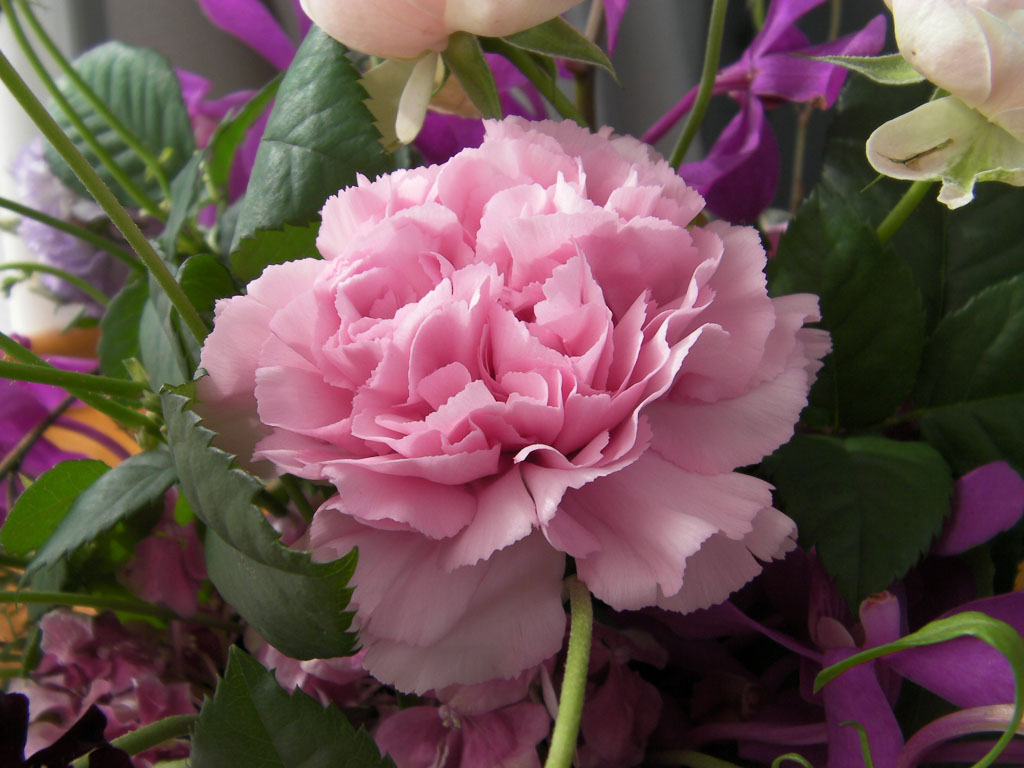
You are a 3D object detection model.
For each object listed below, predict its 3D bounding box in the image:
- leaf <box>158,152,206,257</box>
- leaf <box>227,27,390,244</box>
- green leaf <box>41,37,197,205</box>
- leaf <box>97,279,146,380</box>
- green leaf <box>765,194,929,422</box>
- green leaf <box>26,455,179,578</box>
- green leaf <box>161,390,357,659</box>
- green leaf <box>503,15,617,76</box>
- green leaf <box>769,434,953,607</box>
[{"bbox_3d":[-0.065,-0.035,0.220,0.006,0.021,0.008,19,3,7],"label":"leaf"},{"bbox_3d":[-0.035,-0.043,0.197,0.024,0.040,0.012,19,1,-6],"label":"leaf"},{"bbox_3d":[-0.091,-0.060,0.260,0.030,0.035,0.010,-39,16,-11],"label":"green leaf"},{"bbox_3d":[-0.076,-0.011,0.220,0.010,0.020,0.007,6,1,-10],"label":"leaf"},{"bbox_3d":[0.064,-0.014,0.215,0.029,0.045,0.010,-5,-6,19],"label":"green leaf"},{"bbox_3d":[-0.073,0.023,0.200,0.011,0.009,0.034,44,62,9],"label":"green leaf"},{"bbox_3d":[-0.039,0.022,0.177,0.021,0.047,0.015,-36,-1,-7],"label":"green leaf"},{"bbox_3d":[0.007,-0.056,0.187,0.020,0.008,0.006,24,2,-2],"label":"green leaf"},{"bbox_3d":[0.064,0.025,0.207,0.033,0.034,0.010,-4,-29,16],"label":"green leaf"}]

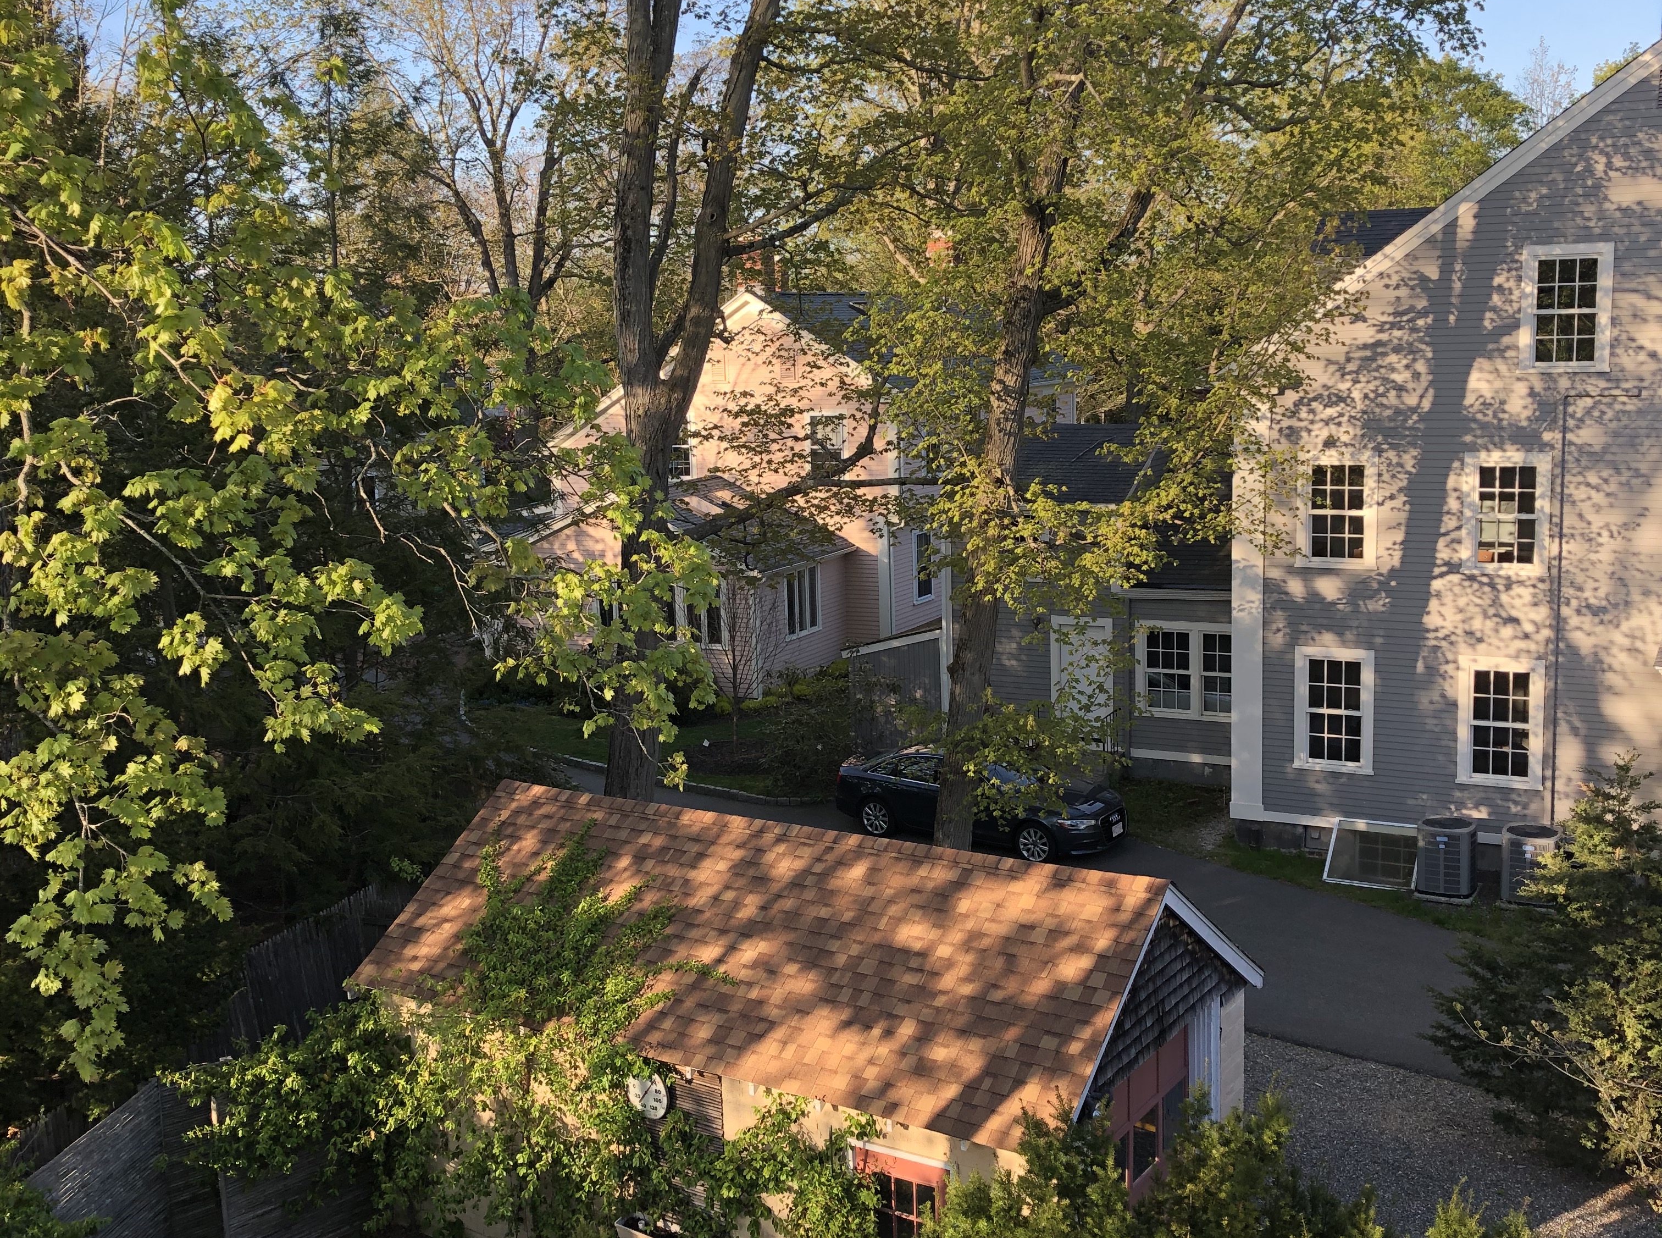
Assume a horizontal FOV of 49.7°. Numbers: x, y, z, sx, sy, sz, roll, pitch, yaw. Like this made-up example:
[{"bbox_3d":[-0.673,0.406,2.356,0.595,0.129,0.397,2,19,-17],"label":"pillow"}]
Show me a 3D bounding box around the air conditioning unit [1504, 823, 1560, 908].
[{"bbox_3d":[9.694,3.382,24.791,0.730,0.930,0.730,3,10,26],"label":"air conditioning unit"}]

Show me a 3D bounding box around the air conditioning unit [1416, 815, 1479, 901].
[{"bbox_3d":[8.662,3.341,25.180,0.730,0.930,0.730,3,10,26],"label":"air conditioning unit"}]

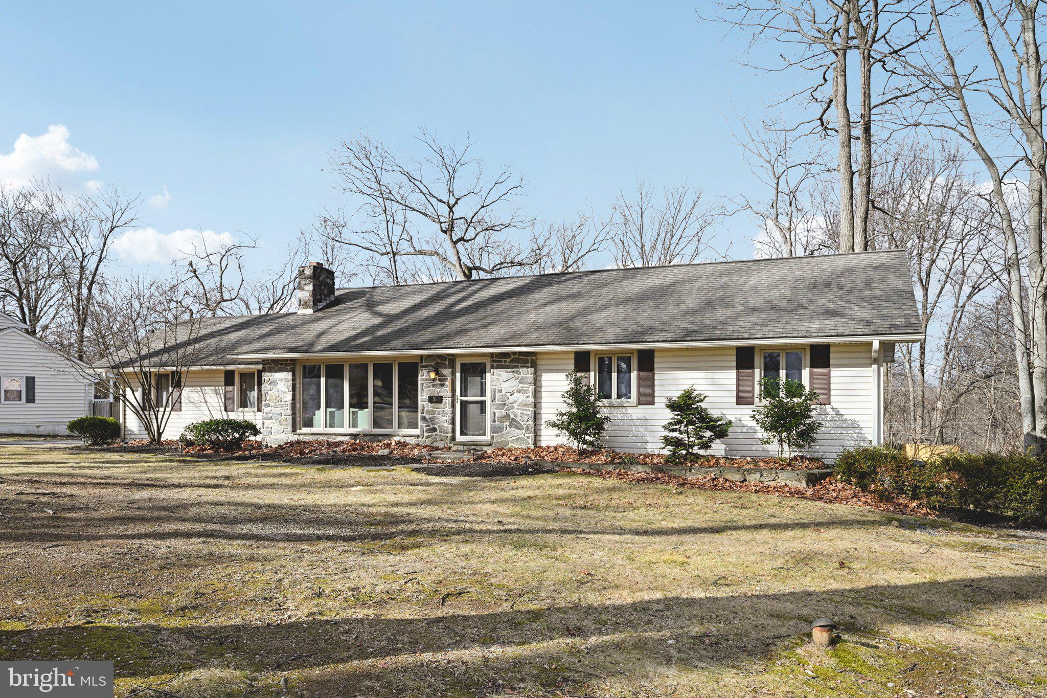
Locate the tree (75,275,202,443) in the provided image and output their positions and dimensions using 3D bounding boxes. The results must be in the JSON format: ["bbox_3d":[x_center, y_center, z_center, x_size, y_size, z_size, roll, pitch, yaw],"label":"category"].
[{"bbox_3d":[-11.091,0.284,20.200,3.600,4.900,3.400,0,-2,0],"label":"tree"}]

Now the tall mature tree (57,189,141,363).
[{"bbox_3d":[-29.223,-2.758,48.000,6.200,17.000,6.200,0,-2,0],"label":"tall mature tree"}]

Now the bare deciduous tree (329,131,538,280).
[{"bbox_3d":[-4.427,-2.993,34.500,10.600,15.400,9.800,0,-2,0],"label":"bare deciduous tree"}]

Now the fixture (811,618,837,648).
[{"bbox_3d":[1.785,1.684,4.150,0.152,0.165,0.152,0,-2,0],"label":"fixture"}]

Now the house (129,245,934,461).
[{"bbox_3d":[-1.471,0.263,21.803,22.800,5.300,9.000,-1,-2,21],"label":"house"}]

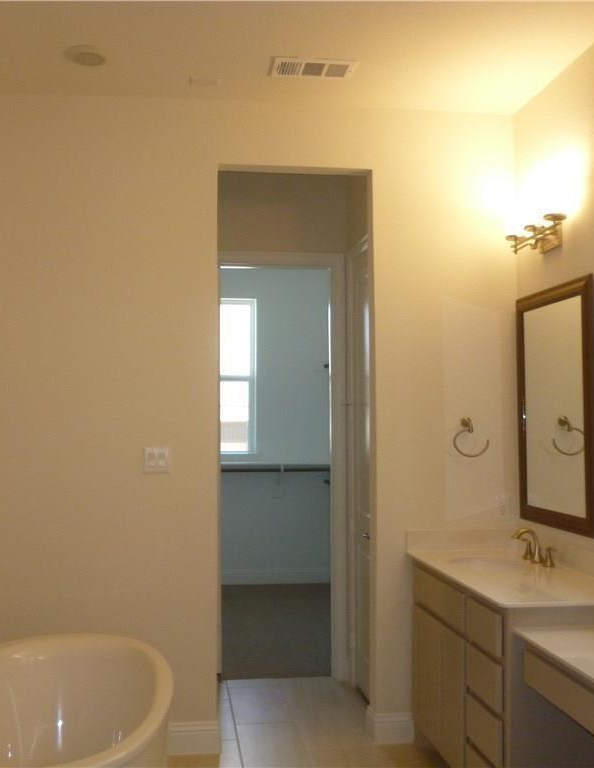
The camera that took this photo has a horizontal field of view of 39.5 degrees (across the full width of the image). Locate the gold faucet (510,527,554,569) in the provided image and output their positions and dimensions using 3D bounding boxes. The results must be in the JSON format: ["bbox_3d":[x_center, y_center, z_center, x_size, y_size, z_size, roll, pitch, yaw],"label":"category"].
[{"bbox_3d":[1.043,0.729,3.714,0.143,0.151,0.287,0,-2,-8],"label":"gold faucet"}]

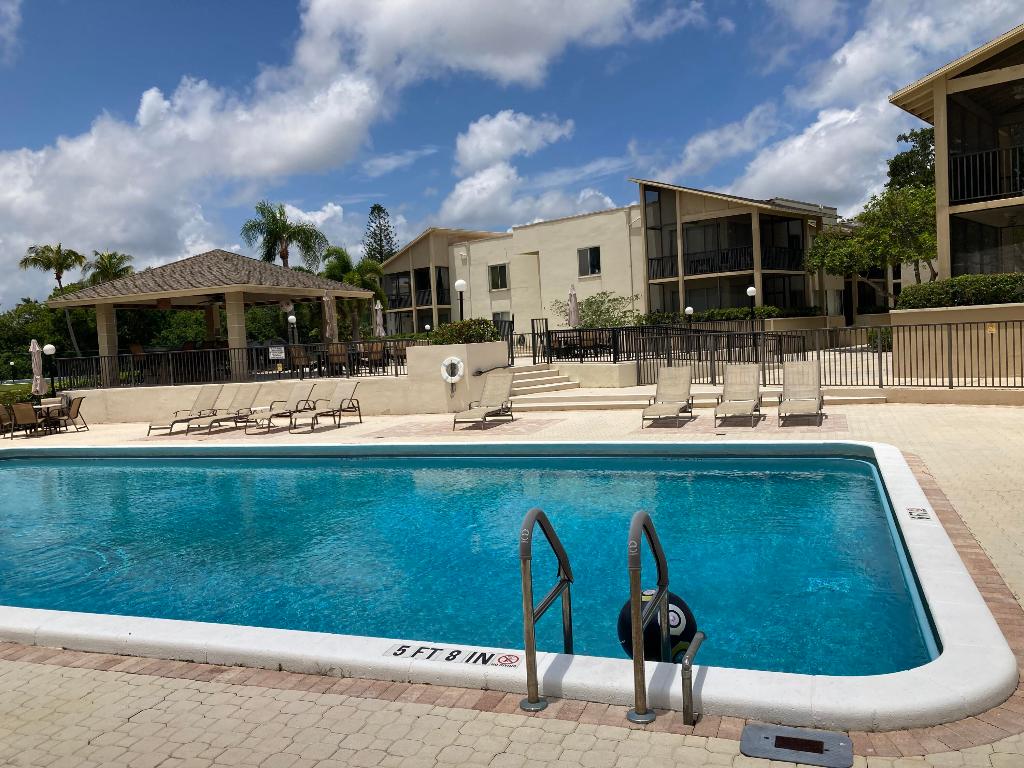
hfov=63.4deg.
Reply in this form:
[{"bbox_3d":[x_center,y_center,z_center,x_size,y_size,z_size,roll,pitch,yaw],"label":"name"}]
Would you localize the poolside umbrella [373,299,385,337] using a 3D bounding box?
[{"bbox_3d":[-4.516,-1.740,28.448,0.420,2.319,0.420,-3,3,0],"label":"poolside umbrella"}]

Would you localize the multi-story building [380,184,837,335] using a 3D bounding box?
[{"bbox_3d":[4.700,-5.825,46.774,26.300,7.600,12.000,0,4,44],"label":"multi-story building"}]

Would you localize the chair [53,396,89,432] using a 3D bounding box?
[{"bbox_3d":[-11.041,0.750,20.637,0.670,0.870,0.580,-3,3,0],"label":"chair"}]

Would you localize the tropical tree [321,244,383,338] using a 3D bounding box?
[{"bbox_3d":[-6.708,-3.337,35.877,2.700,5.121,2.700,-3,3,-10],"label":"tropical tree"}]

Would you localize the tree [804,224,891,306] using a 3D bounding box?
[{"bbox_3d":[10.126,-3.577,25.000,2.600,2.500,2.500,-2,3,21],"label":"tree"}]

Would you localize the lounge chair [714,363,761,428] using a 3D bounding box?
[{"bbox_3d":[3.992,0.192,14.679,0.660,0.980,1.620,-2,3,20],"label":"lounge chair"}]

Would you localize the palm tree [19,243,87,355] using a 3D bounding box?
[{"bbox_3d":[-32.772,-4.880,59.830,5.000,10.475,5.000,-5,3,-28],"label":"palm tree"}]

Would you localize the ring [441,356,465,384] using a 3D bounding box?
[{"bbox_3d":[-1.404,-0.324,19.608,0.620,0.620,0.100,-2,3,20],"label":"ring"}]

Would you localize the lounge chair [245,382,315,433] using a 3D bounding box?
[{"bbox_3d":[-5.118,0.537,18.381,0.670,0.950,1.800,-2,3,21],"label":"lounge chair"}]

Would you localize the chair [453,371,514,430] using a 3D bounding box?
[{"bbox_3d":[-0.561,0.335,16.853,0.700,1.030,1.800,-2,3,21],"label":"chair"}]

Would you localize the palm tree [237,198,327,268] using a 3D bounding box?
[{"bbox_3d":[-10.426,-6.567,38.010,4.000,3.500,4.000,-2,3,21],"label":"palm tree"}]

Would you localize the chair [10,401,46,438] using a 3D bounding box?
[{"bbox_3d":[-11.640,0.865,20.011,0.580,0.840,0.660,-4,3,-5],"label":"chair"}]

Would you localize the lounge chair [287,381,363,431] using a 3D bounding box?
[{"bbox_3d":[-4.103,0.498,18.108,0.670,0.950,1.800,-2,3,21],"label":"lounge chair"}]

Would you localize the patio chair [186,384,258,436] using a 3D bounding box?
[{"bbox_3d":[-6.564,0.573,18.739,0.660,0.980,1.620,-2,3,23],"label":"patio chair"}]

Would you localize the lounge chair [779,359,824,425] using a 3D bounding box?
[{"bbox_3d":[5.102,0.147,14.690,0.700,1.030,1.750,-2,3,21],"label":"lounge chair"}]

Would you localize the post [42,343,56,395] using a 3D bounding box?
[{"bbox_3d":[-13.574,-0.017,24.494,0.340,2.320,0.340,-5,4,-29],"label":"post"}]

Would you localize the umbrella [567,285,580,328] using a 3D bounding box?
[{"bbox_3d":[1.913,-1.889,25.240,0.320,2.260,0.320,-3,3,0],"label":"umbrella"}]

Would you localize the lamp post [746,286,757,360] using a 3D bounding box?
[{"bbox_3d":[8.720,-2.186,29.928,0.330,2.629,0.330,-3,3,0],"label":"lamp post"}]

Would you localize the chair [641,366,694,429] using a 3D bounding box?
[{"bbox_3d":[2.850,0.227,15.222,0.660,0.980,1.620,-2,3,21],"label":"chair"}]

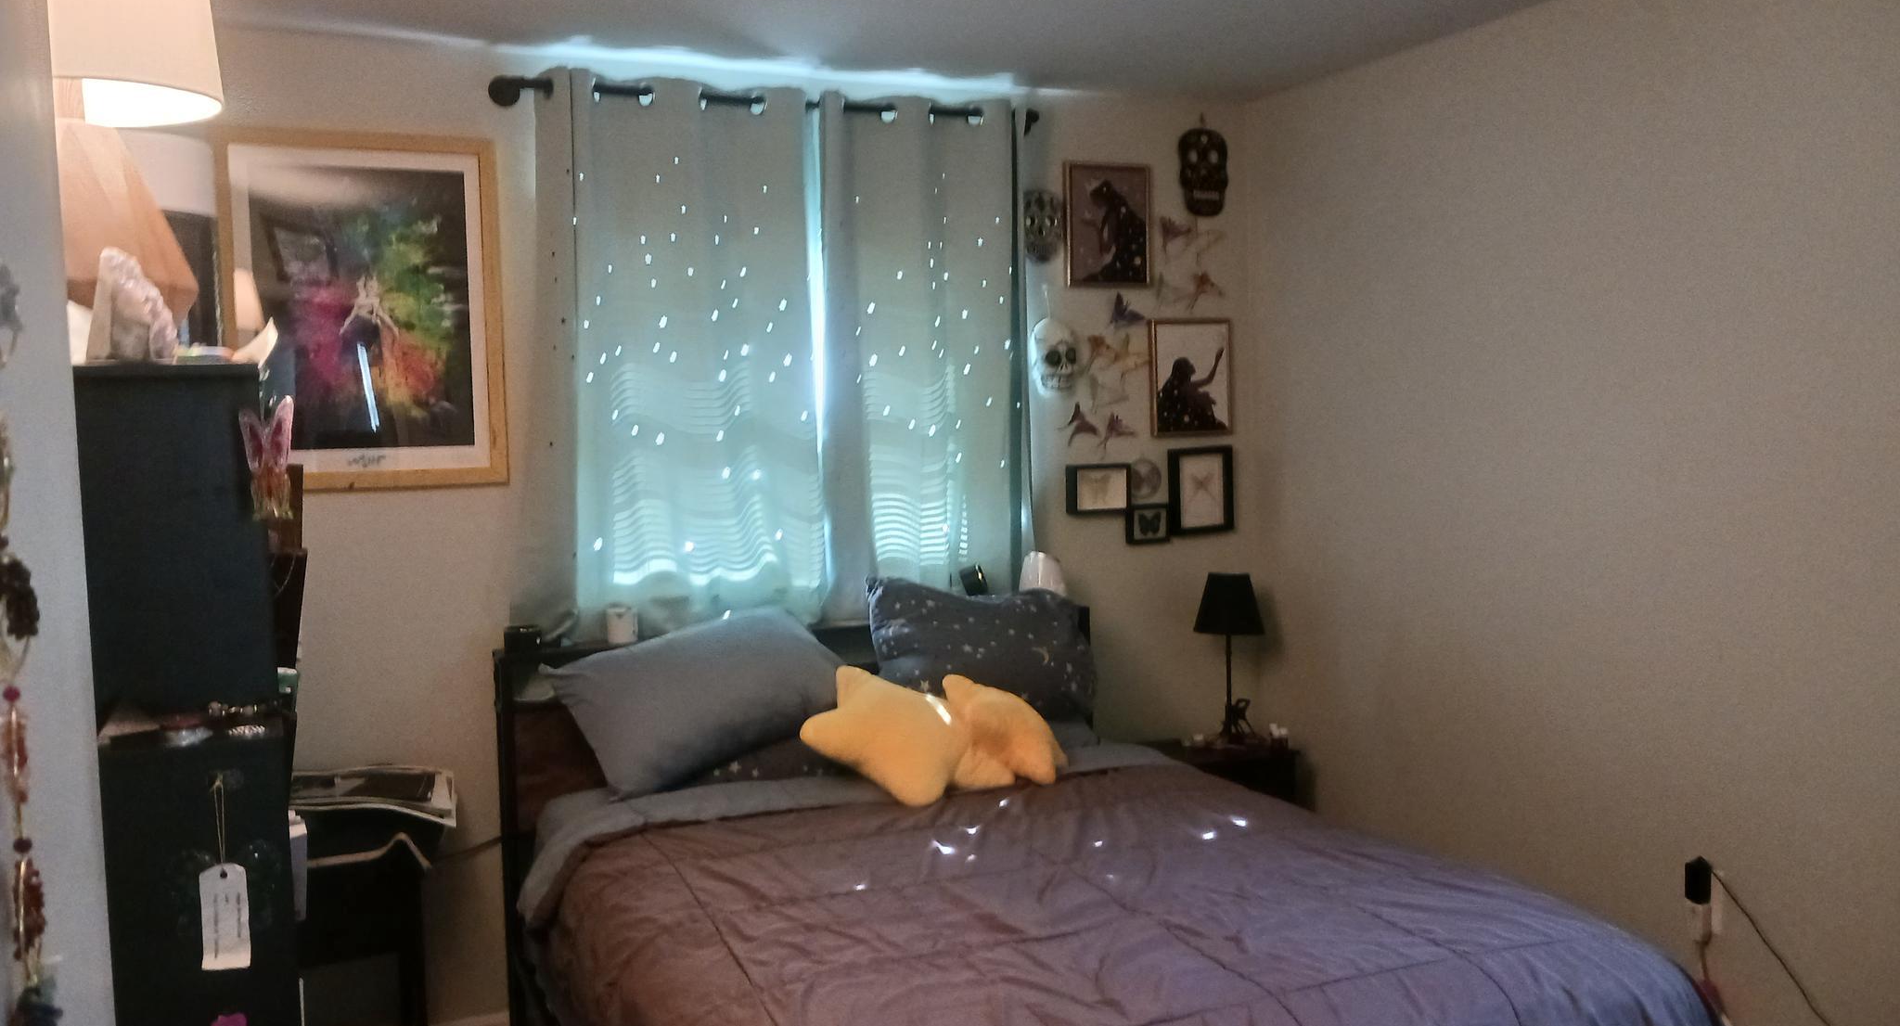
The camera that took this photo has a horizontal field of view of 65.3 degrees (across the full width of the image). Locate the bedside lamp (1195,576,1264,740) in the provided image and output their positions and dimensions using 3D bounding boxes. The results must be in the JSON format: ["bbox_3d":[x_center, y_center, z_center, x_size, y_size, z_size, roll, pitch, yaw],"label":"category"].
[{"bbox_3d":[0.744,0.390,3.951,0.221,0.461,0.221,-1,4,0],"label":"bedside lamp"}]

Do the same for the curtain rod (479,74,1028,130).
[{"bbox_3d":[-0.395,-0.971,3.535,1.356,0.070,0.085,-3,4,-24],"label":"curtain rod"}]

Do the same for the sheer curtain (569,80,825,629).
[{"bbox_3d":[-0.574,-0.355,3.487,0.590,1.285,0.103,-3,4,-24],"label":"sheer curtain"}]

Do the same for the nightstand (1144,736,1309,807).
[{"bbox_3d":[0.652,0.893,3.944,0.395,0.549,0.385,-3,4,-24],"label":"nightstand"}]

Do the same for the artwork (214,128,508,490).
[{"bbox_3d":[-1.281,-0.441,3.247,0.579,0.774,0.023,-3,4,-24],"label":"artwork"}]

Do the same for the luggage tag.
[{"bbox_3d":[-0.986,0.488,2.009,0.062,0.269,0.011,-3,4,-24],"label":"luggage tag"}]

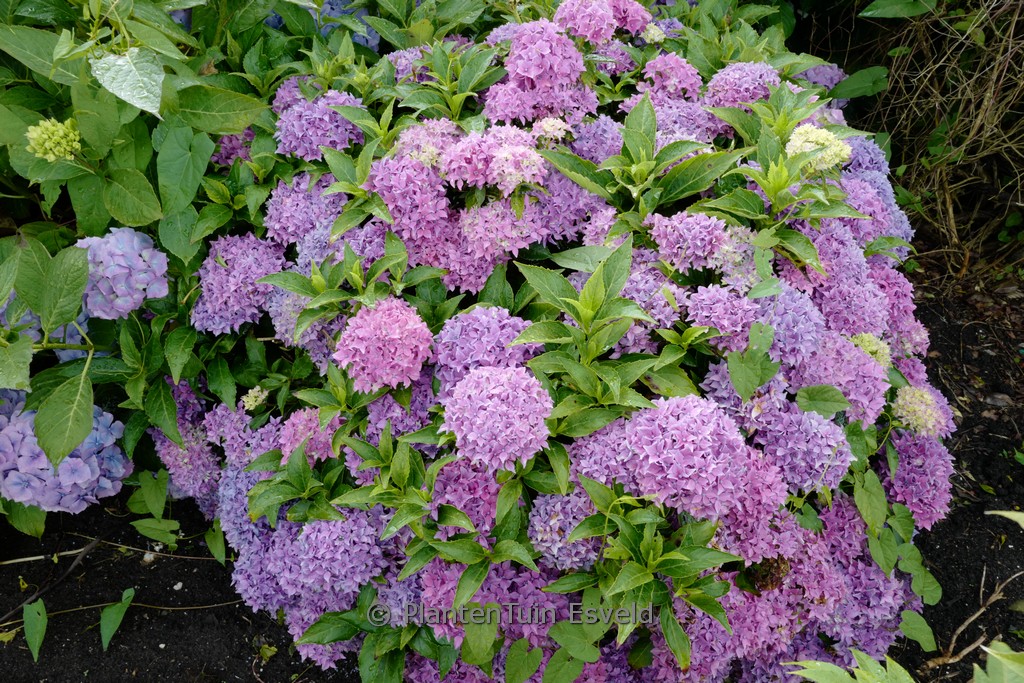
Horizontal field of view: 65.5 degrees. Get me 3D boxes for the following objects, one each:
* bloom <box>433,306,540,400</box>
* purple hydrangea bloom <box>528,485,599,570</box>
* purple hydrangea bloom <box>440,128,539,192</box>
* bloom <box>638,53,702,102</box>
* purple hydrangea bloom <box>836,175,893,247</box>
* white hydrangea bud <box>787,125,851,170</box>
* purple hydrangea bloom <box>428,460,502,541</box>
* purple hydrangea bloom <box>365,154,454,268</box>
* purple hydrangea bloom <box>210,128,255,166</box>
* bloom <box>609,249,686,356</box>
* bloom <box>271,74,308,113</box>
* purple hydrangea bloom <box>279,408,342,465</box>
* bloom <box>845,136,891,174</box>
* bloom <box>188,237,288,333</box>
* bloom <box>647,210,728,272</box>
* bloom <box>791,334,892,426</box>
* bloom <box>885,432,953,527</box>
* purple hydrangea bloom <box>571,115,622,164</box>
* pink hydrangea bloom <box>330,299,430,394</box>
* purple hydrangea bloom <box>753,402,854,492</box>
[{"bbox_3d":[-0.039,0.017,1.210,0.160,0.130,0.150,0,37,0],"label":"bloom"},{"bbox_3d":[0.082,0.293,1.250,0.120,0.125,0.120,0,36,0],"label":"purple hydrangea bloom"},{"bbox_3d":[-0.039,-0.331,1.450,0.170,0.115,0.140,0,35,0],"label":"purple hydrangea bloom"},{"bbox_3d":[0.350,-0.583,1.760,0.135,0.110,0.130,0,35,0],"label":"bloom"},{"bbox_3d":[0.638,-0.242,1.450,0.125,0.125,0.130,0,37,0],"label":"purple hydrangea bloom"},{"bbox_3d":[0.600,-0.380,1.560,0.130,0.075,0.115,0,36,0],"label":"white hydrangea bud"},{"bbox_3d":[-0.067,0.228,1.170,0.125,0.120,0.125,0,37,0],"label":"purple hydrangea bloom"},{"bbox_3d":[-0.183,-0.232,1.420,0.155,0.160,0.150,0,35,0],"label":"purple hydrangea bloom"},{"bbox_3d":[-0.552,-0.385,1.580,0.110,0.095,0.110,0,37,0],"label":"purple hydrangea bloom"},{"bbox_3d":[0.218,-0.063,1.280,0.140,0.140,0.140,0,37,0],"label":"bloom"},{"bbox_3d":[-0.468,-0.520,1.690,0.100,0.090,0.100,0,35,0],"label":"bloom"},{"bbox_3d":[-0.321,0.153,1.270,0.120,0.105,0.120,0,37,0],"label":"purple hydrangea bloom"},{"bbox_3d":[0.748,-0.388,1.680,0.110,0.095,0.110,0,35,0],"label":"bloom"},{"bbox_3d":[-0.474,-0.099,1.380,0.155,0.145,0.150,0,35,0],"label":"bloom"},{"bbox_3d":[0.332,-0.188,1.500,0.150,0.115,0.140,0,36,0],"label":"bloom"},{"bbox_3d":[0.559,0.061,1.360,0.165,0.145,0.155,0,36,0],"label":"bloom"},{"bbox_3d":[0.727,0.250,1.420,0.130,0.160,0.140,0,36,0],"label":"bloom"},{"bbox_3d":[0.169,-0.398,1.570,0.115,0.100,0.115,0,35,0],"label":"purple hydrangea bloom"},{"bbox_3d":[-0.208,0.005,1.280,0.160,0.145,0.155,0,36,0],"label":"pink hydrangea bloom"},{"bbox_3d":[0.430,0.156,1.170,0.150,0.130,0.145,0,37,0],"label":"purple hydrangea bloom"}]

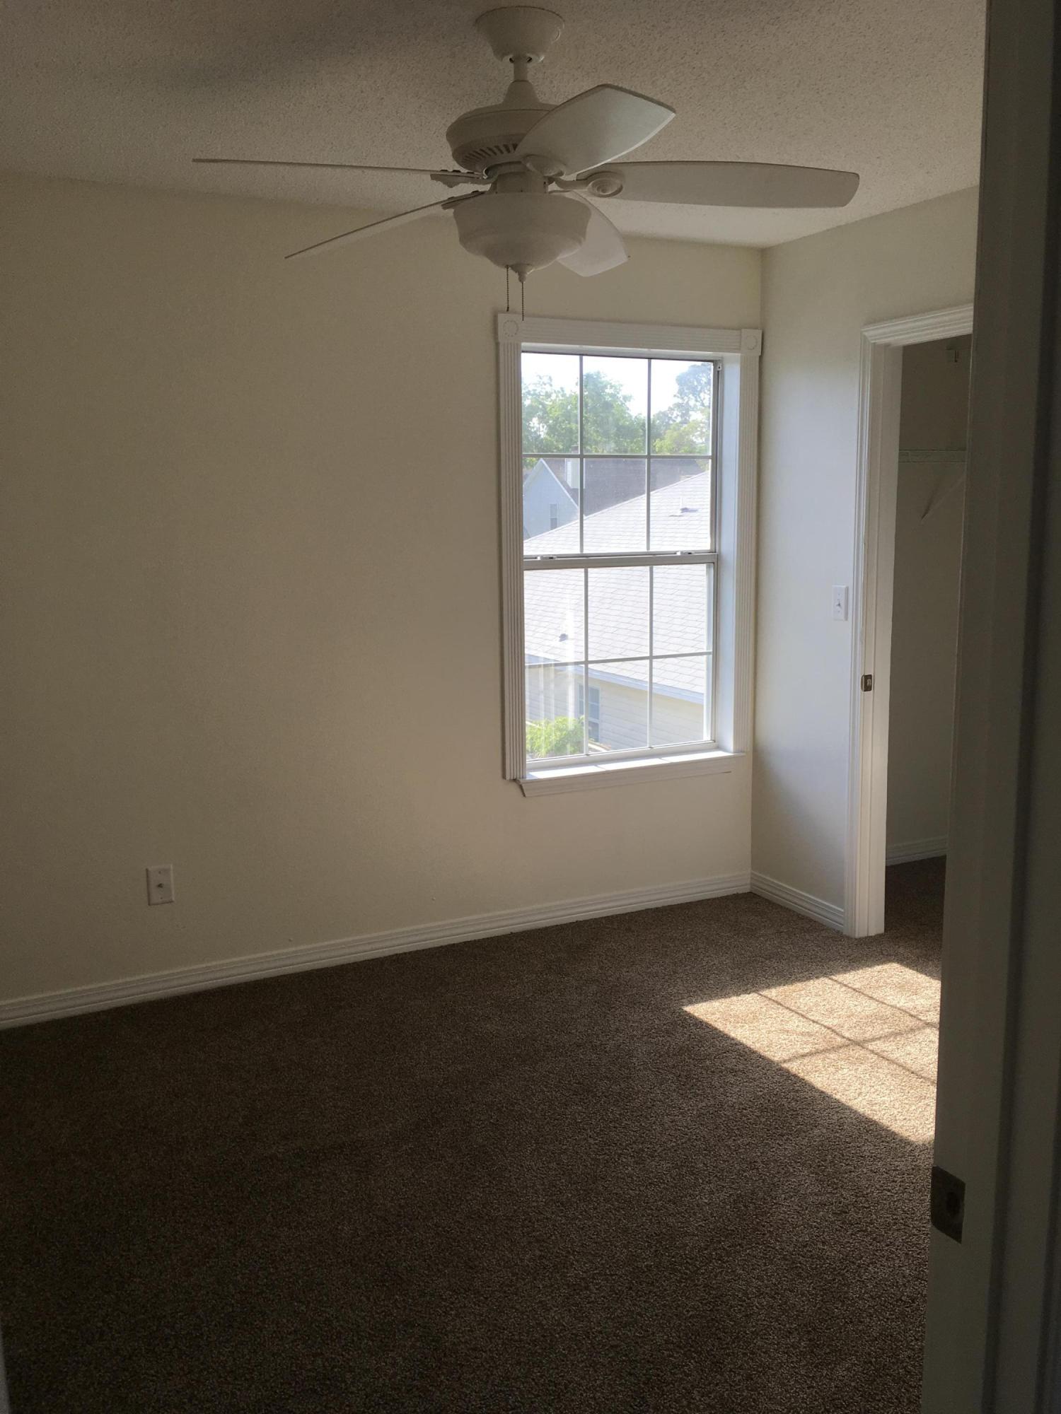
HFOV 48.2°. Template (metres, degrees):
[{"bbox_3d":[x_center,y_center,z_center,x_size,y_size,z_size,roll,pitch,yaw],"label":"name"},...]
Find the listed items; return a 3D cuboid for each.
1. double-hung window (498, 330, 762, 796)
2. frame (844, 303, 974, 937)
[{"bbox_3d":[0.359,-0.536,4.325,1.066,1.648,0.140,-5,10,-25],"label":"double-hung window"},{"bbox_3d":[1.339,-0.166,3.725,0.145,2.086,0.810,-5,10,-25],"label":"frame"}]

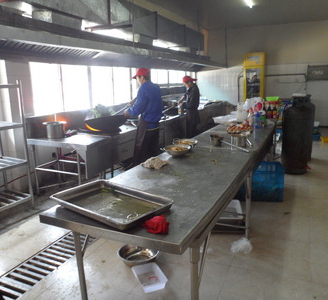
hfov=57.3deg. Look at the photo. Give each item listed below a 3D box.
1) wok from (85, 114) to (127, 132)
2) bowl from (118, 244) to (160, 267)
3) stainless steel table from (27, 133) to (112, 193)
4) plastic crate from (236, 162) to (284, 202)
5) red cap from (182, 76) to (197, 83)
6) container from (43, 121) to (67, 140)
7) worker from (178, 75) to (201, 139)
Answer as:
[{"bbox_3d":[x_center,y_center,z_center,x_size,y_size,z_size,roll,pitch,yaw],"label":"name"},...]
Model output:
[{"bbox_3d":[-0.870,-0.394,4.468,0.580,0.180,0.580,-12,14,-9],"label":"wok"},{"bbox_3d":[-0.220,0.907,2.618,0.363,0.100,0.363,-2,13,0],"label":"bowl"},{"bbox_3d":[-1.290,0.235,4.194,1.052,0.786,0.531,4,14,25],"label":"stainless steel table"},{"bbox_3d":[1.239,0.413,3.995,0.610,0.380,0.460,1,13,13],"label":"plastic crate"},{"bbox_3d":[0.518,-1.408,6.033,0.280,0.125,0.180,-14,11,8],"label":"red cap"},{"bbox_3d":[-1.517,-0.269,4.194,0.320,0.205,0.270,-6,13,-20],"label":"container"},{"bbox_3d":[0.536,-0.694,6.217,0.460,1.610,0.470,2,13,15],"label":"worker"}]

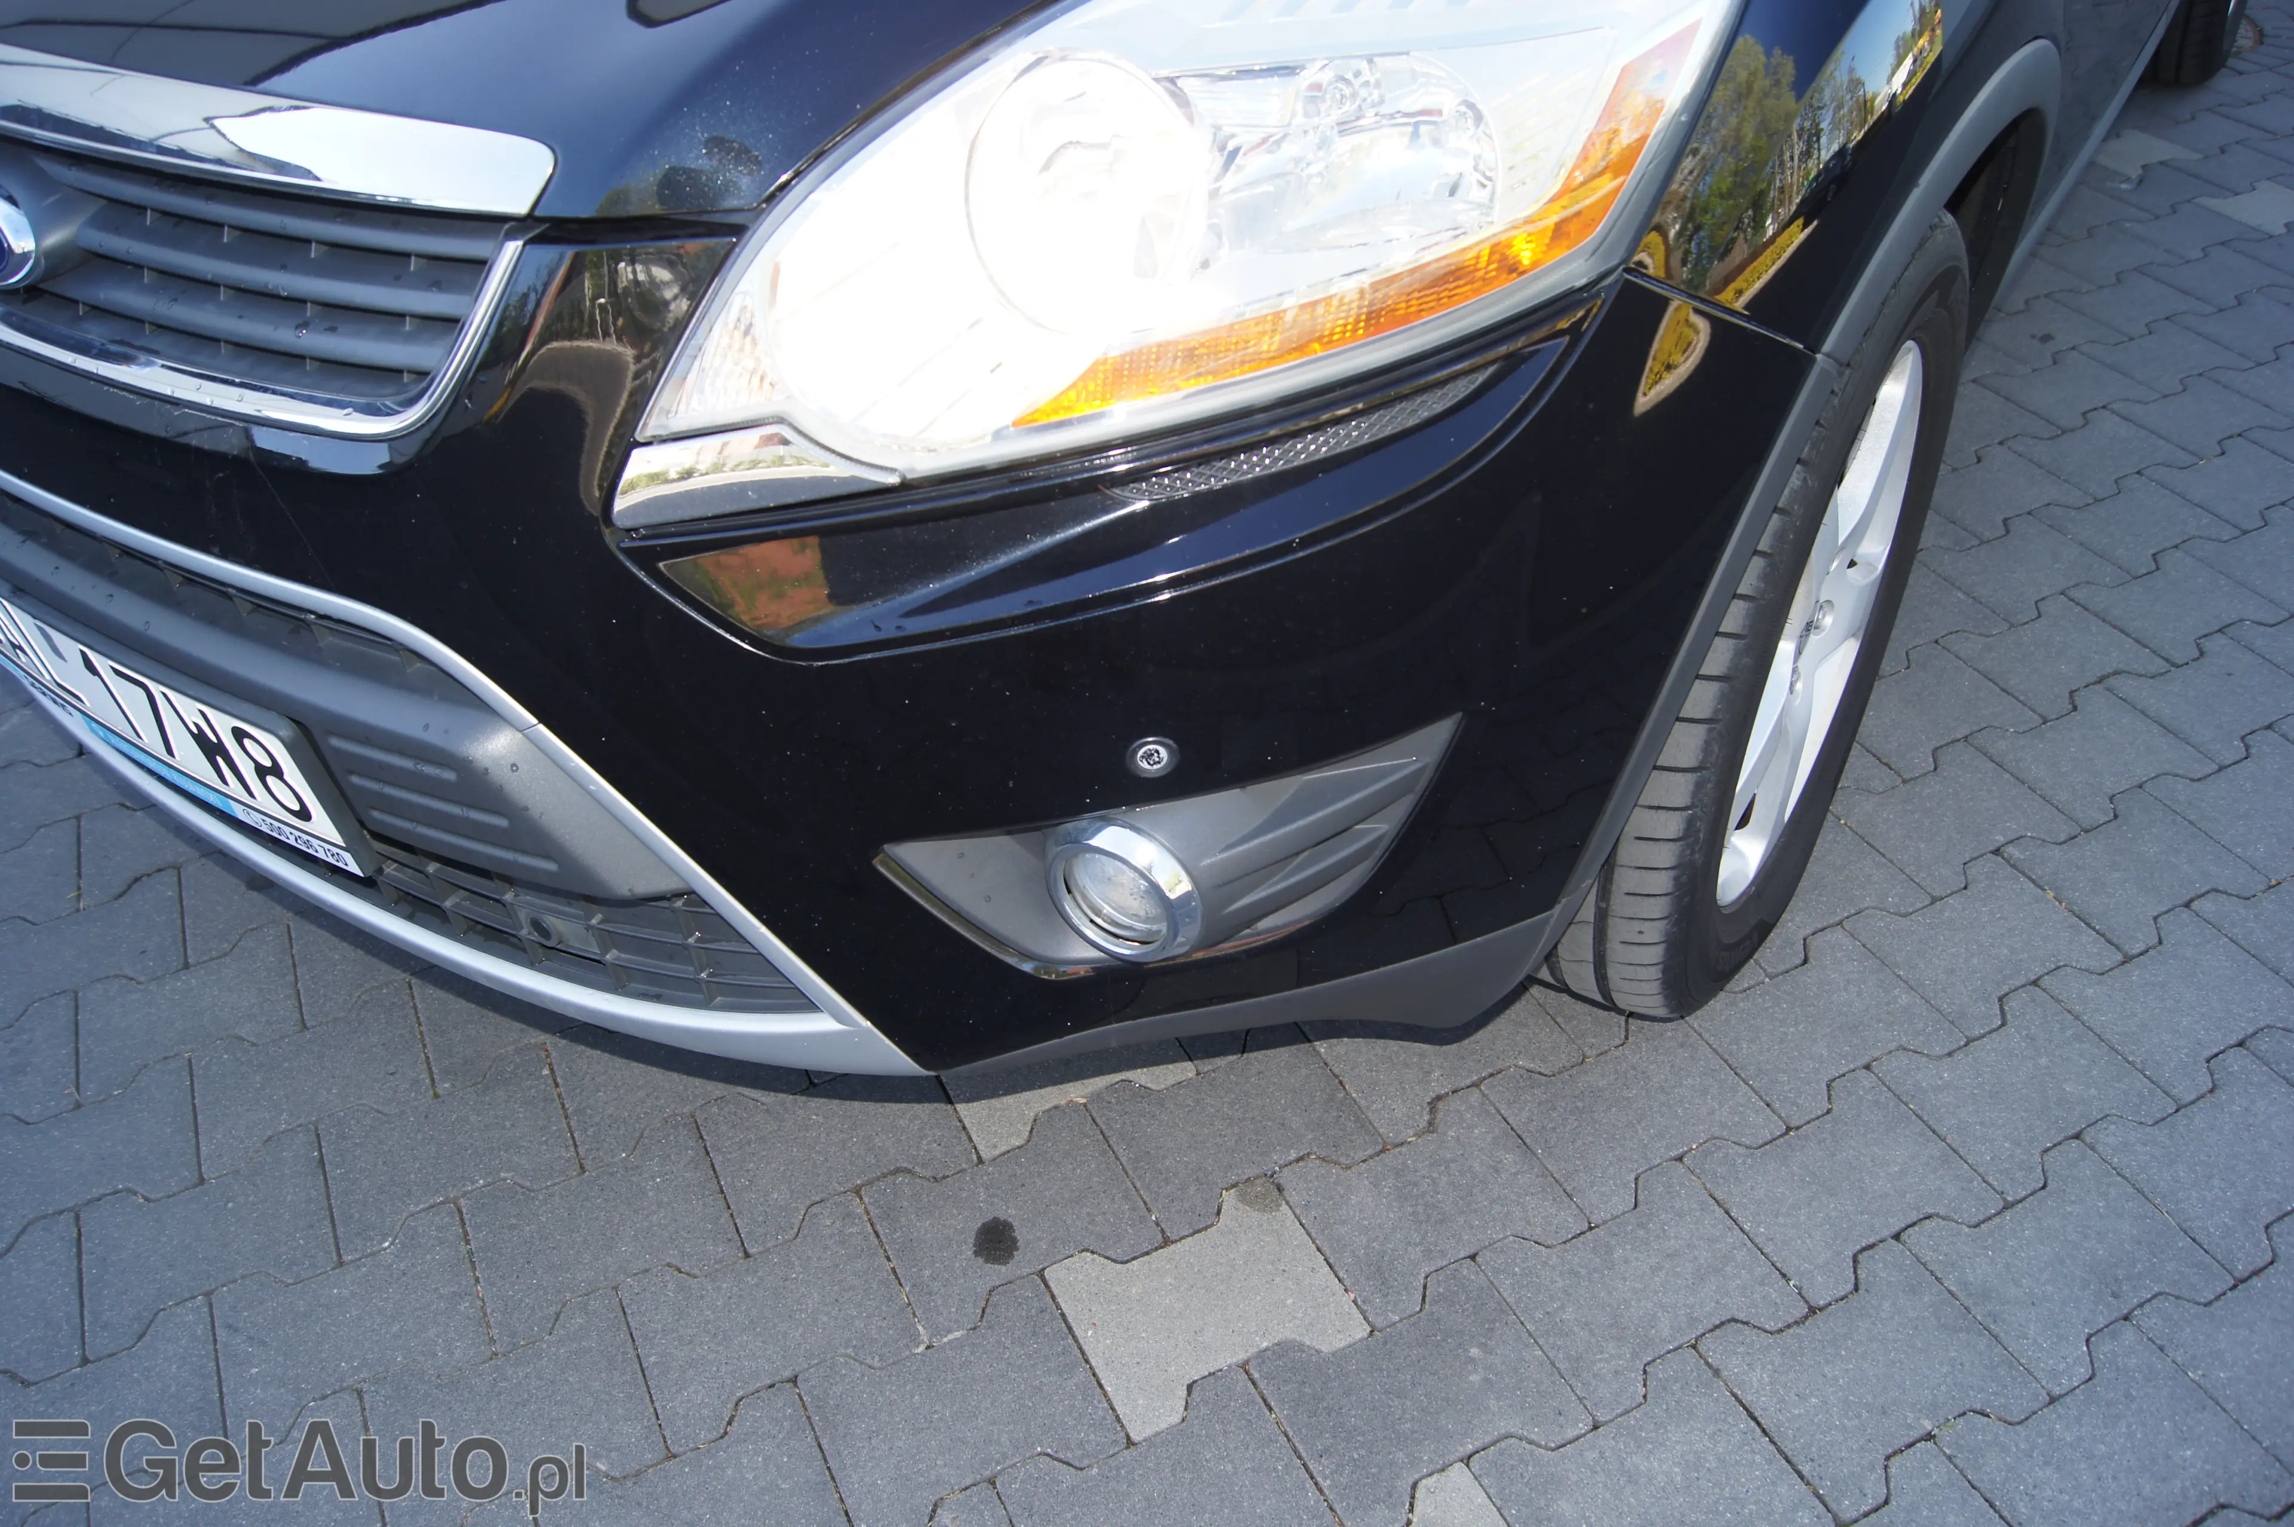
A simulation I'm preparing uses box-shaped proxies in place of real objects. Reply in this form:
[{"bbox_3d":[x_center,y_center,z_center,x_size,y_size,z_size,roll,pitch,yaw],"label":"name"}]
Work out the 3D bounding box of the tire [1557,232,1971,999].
[{"bbox_3d":[0.459,-0.139,1.428,0.242,0.685,0.687,22,46,27],"label":"tire"}]

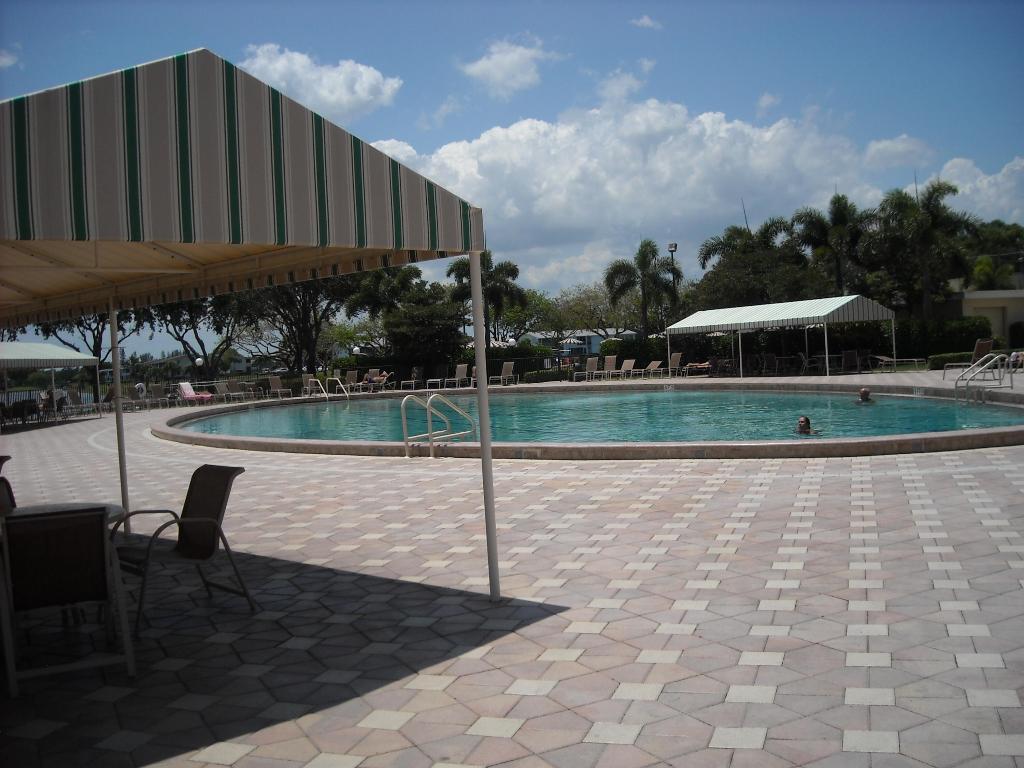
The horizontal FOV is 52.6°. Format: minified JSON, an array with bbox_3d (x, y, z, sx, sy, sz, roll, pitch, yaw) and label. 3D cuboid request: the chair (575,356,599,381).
[{"bbox_3d":[3.441,-0.697,47.500,0.650,1.030,1.450,-2,2,31],"label":"chair"}]

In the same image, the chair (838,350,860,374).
[{"bbox_3d":[13.666,-0.933,41.986,0.620,0.900,0.680,-4,2,-14],"label":"chair"}]

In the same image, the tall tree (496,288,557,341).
[{"bbox_3d":[0.810,-3.819,74.908,5.000,6.100,5.000,-3,2,0],"label":"tall tree"}]

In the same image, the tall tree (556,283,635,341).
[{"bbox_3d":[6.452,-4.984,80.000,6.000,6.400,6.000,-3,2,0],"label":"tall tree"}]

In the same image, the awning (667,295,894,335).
[{"bbox_3d":[11.750,-3.080,46.700,3.800,1.000,10.400,-4,2,-28],"label":"awning"}]

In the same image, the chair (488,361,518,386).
[{"bbox_3d":[-0.369,-0.499,47.800,0.650,1.030,1.450,-2,2,30],"label":"chair"}]

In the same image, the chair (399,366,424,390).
[{"bbox_3d":[-4.565,-0.266,47.500,0.650,1.020,1.450,-2,2,22],"label":"chair"}]

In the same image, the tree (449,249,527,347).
[{"bbox_3d":[-1.656,-4.699,70.000,5.200,8.600,5.200,-3,1,0],"label":"tree"}]

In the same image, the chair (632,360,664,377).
[{"bbox_3d":[6.427,-0.698,48.754,0.640,0.820,1.850,-2,2,34],"label":"chair"}]

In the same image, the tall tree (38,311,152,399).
[{"bbox_3d":[-20.216,-1.609,49.917,5.500,5.500,5.200,-3,2,0],"label":"tall tree"}]

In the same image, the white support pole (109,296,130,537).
[{"bbox_3d":[-3.720,0.305,9.821,0.065,2.200,0.065,-2,2,45],"label":"white support pole"}]

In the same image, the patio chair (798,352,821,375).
[{"bbox_3d":[12.027,-0.819,42.000,0.750,0.920,0.600,-3,2,13],"label":"patio chair"}]

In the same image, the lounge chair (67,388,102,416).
[{"bbox_3d":[-16.928,0.693,41.000,1.500,1.000,0.650,-2,2,28],"label":"lounge chair"}]

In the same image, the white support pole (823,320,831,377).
[{"bbox_3d":[12.642,-1.428,41.571,0.070,2.250,0.070,-4,2,-28],"label":"white support pole"}]

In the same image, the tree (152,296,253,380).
[{"bbox_3d":[-19.665,-3.155,66.000,7.100,7.600,7.000,-3,1,0],"label":"tree"}]

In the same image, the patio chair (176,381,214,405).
[{"bbox_3d":[-14.779,0.436,48.500,1.600,1.050,0.680,-2,2,45],"label":"patio chair"}]

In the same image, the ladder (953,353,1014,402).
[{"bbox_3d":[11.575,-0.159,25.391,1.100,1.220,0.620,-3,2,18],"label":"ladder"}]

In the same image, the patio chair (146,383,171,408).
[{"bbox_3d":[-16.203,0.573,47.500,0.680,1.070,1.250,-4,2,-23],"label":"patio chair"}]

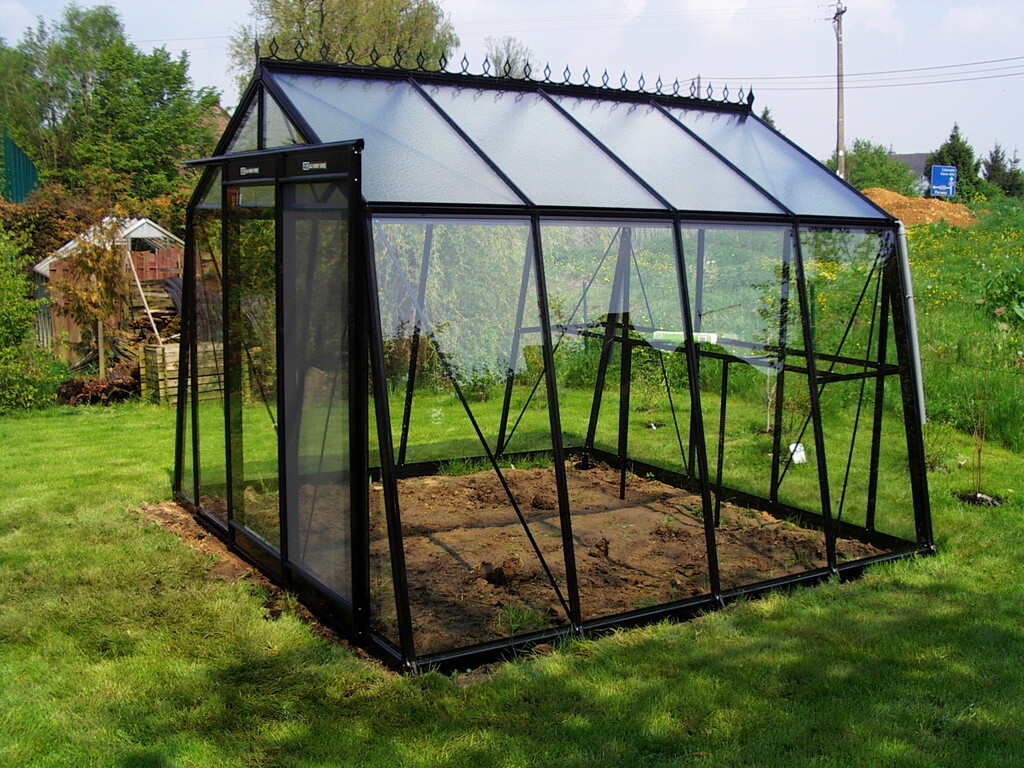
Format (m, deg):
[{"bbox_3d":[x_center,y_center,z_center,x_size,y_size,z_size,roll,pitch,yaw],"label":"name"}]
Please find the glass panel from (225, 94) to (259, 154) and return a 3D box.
[{"bbox_3d":[-1.260,-1.198,5.229,0.020,0.310,0.450,-4,10,-33],"label":"glass panel"}]

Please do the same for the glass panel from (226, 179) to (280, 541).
[{"bbox_3d":[-1.196,-0.087,5.182,0.025,1.660,0.660,-4,10,-33],"label":"glass panel"}]

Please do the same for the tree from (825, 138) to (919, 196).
[{"bbox_3d":[19.189,-11.396,60.000,5.000,3.700,5.000,4,9,17],"label":"tree"}]

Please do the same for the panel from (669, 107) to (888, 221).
[{"bbox_3d":[1.372,-1.182,5.952,0.710,0.025,1.210,-4,39,-33],"label":"panel"}]

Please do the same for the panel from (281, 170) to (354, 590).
[{"bbox_3d":[-0.795,0.014,4.568,0.025,1.660,0.670,-4,10,-33],"label":"panel"}]

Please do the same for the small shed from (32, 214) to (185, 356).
[{"bbox_3d":[-5.095,-1.302,14.614,1.800,1.750,2.300,-3,9,-26],"label":"small shed"}]

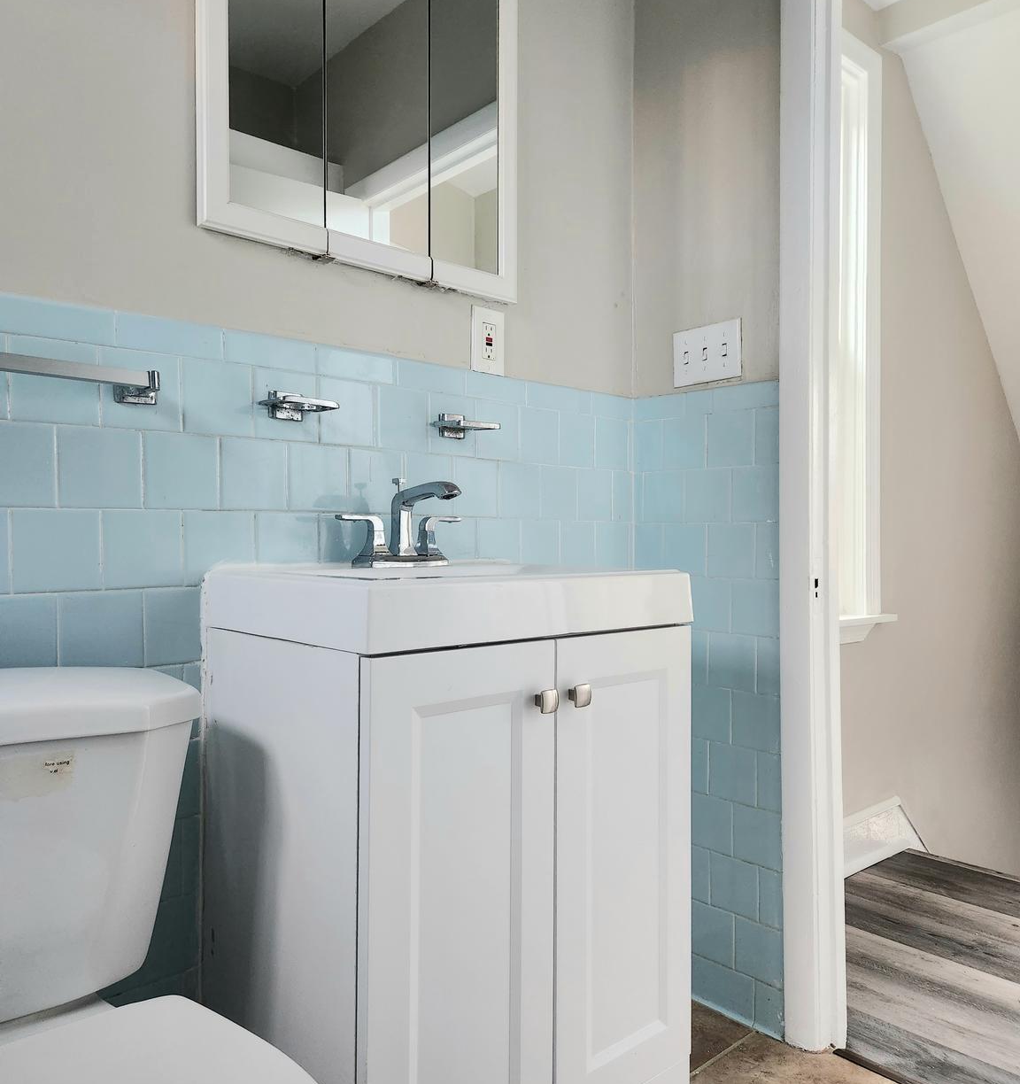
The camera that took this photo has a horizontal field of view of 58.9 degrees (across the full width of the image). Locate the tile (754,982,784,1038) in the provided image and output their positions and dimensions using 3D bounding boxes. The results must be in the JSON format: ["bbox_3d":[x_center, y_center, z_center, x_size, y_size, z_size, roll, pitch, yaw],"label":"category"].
[{"bbox_3d":[0.493,0.885,1.713,0.010,0.092,0.061,0,-1,-43],"label":"tile"}]

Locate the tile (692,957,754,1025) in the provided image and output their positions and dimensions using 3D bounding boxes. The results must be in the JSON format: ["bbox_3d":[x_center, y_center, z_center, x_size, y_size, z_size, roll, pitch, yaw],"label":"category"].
[{"bbox_3d":[0.430,0.901,1.823,0.010,0.097,0.152,0,0,-43],"label":"tile"}]

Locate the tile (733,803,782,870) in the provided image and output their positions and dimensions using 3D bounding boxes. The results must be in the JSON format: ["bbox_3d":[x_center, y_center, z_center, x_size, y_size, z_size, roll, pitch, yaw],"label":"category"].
[{"bbox_3d":[0.477,0.564,1.740,0.010,0.108,0.102,0,-1,-43],"label":"tile"}]

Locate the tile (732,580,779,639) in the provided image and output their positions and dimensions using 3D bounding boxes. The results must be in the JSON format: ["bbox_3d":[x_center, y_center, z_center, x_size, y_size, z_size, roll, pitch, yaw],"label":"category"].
[{"bbox_3d":[0.474,0.125,1.728,0.009,0.108,0.108,0,0,-42],"label":"tile"}]

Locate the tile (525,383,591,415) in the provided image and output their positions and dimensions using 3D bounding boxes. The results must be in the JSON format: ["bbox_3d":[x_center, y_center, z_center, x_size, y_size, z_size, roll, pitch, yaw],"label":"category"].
[{"bbox_3d":[0.098,-0.285,1.804,0.184,0.049,0.010,0,-1,-43],"label":"tile"}]

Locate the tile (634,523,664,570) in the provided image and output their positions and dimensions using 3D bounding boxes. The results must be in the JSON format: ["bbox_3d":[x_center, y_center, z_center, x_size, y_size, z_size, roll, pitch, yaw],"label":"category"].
[{"bbox_3d":[0.298,0.013,1.923,0.009,0.108,0.084,0,0,-42],"label":"tile"}]

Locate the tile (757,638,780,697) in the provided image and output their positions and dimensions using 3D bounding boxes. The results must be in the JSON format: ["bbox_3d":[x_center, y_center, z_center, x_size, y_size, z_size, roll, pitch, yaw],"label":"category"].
[{"bbox_3d":[0.493,0.235,1.720,0.009,0.108,0.049,0,0,-43],"label":"tile"}]

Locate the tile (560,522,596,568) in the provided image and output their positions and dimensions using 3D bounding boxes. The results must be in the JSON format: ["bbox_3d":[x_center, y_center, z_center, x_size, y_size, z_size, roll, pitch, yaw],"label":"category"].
[{"bbox_3d":[0.135,0.010,1.837,0.108,0.105,0.010,0,-1,-43],"label":"tile"}]

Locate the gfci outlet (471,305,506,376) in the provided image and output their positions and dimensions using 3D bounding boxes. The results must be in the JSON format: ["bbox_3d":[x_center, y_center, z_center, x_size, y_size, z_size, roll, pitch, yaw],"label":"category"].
[{"bbox_3d":[-0.038,-0.371,1.678,0.075,0.119,0.010,0,-1,-43],"label":"gfci outlet"}]

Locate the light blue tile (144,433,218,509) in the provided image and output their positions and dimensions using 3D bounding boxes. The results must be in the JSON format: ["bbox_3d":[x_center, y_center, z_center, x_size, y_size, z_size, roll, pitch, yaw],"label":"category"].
[{"bbox_3d":[-0.469,-0.099,1.290,0.108,0.108,0.010,0,0,-43],"label":"light blue tile"}]

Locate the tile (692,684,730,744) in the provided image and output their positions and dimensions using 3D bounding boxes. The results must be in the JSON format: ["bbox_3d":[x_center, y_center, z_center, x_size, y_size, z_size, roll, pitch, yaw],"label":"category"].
[{"bbox_3d":[0.399,0.342,1.809,0.009,0.108,0.108,0,0,-42],"label":"tile"}]

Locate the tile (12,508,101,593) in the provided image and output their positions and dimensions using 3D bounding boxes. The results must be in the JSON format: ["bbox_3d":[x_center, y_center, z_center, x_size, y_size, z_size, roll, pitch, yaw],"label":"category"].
[{"bbox_3d":[-0.583,0.011,1.163,0.108,0.108,0.010,0,-1,-43],"label":"tile"}]

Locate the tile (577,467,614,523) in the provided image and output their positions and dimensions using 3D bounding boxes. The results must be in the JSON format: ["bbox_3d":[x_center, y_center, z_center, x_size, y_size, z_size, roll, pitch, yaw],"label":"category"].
[{"bbox_3d":[0.176,-0.097,1.875,0.104,0.105,0.010,0,-1,-43],"label":"tile"}]

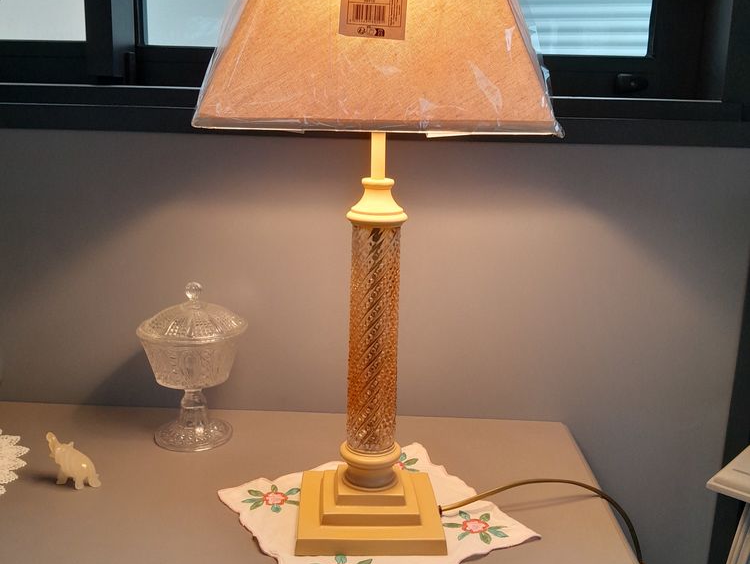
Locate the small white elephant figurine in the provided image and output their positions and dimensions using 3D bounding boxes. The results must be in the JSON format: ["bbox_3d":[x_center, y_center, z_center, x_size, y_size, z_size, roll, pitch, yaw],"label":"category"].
[{"bbox_3d":[-0.333,0.196,0.827,0.060,0.056,0.033,8,12,31],"label":"small white elephant figurine"}]

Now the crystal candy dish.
[{"bbox_3d":[-0.228,0.102,0.948,0.136,0.203,0.136,2,11,0],"label":"crystal candy dish"}]

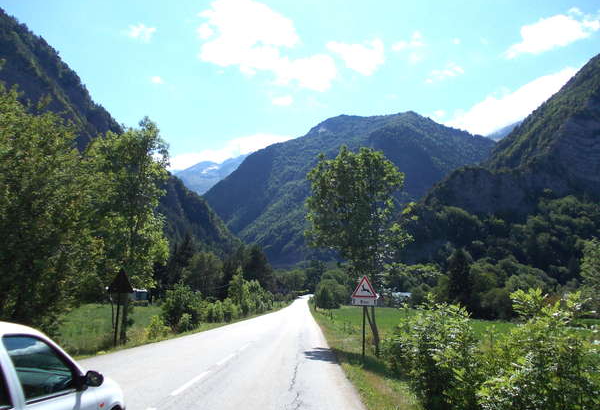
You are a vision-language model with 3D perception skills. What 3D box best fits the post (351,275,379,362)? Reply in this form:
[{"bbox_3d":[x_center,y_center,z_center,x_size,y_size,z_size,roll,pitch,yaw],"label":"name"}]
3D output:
[{"bbox_3d":[2.402,4.178,17.988,0.980,3.110,0.100,2,-11,1],"label":"post"}]

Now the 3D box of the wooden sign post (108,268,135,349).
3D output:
[{"bbox_3d":[-6.862,3.913,18.501,0.970,2.930,0.100,0,-11,9],"label":"wooden sign post"}]

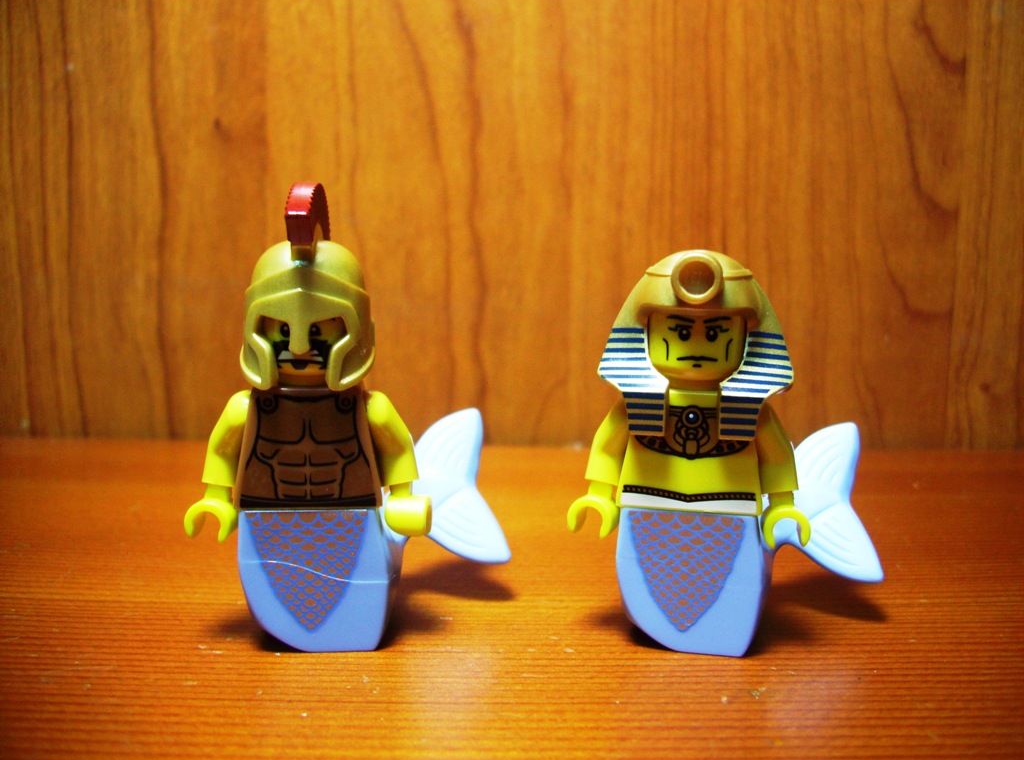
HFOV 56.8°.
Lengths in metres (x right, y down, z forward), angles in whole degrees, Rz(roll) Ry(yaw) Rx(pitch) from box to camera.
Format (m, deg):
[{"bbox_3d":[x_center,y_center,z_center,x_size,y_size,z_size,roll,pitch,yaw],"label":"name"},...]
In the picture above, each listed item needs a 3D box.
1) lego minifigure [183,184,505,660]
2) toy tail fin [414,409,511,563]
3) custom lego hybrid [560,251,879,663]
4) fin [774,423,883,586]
[{"bbox_3d":[-0.018,0.004,0.107,0.037,0.051,0.018,0,10,-7],"label":"lego minifigure"},{"bbox_3d":[-0.007,0.013,0.114,0.014,0.019,0.006,0,10,-7],"label":"toy tail fin"},{"bbox_3d":[0.025,0.008,0.108,0.037,0.045,0.018,3,10,9],"label":"custom lego hybrid"},{"bbox_3d":[0.037,0.014,0.111,0.014,0.019,0.006,3,10,9],"label":"fin"}]

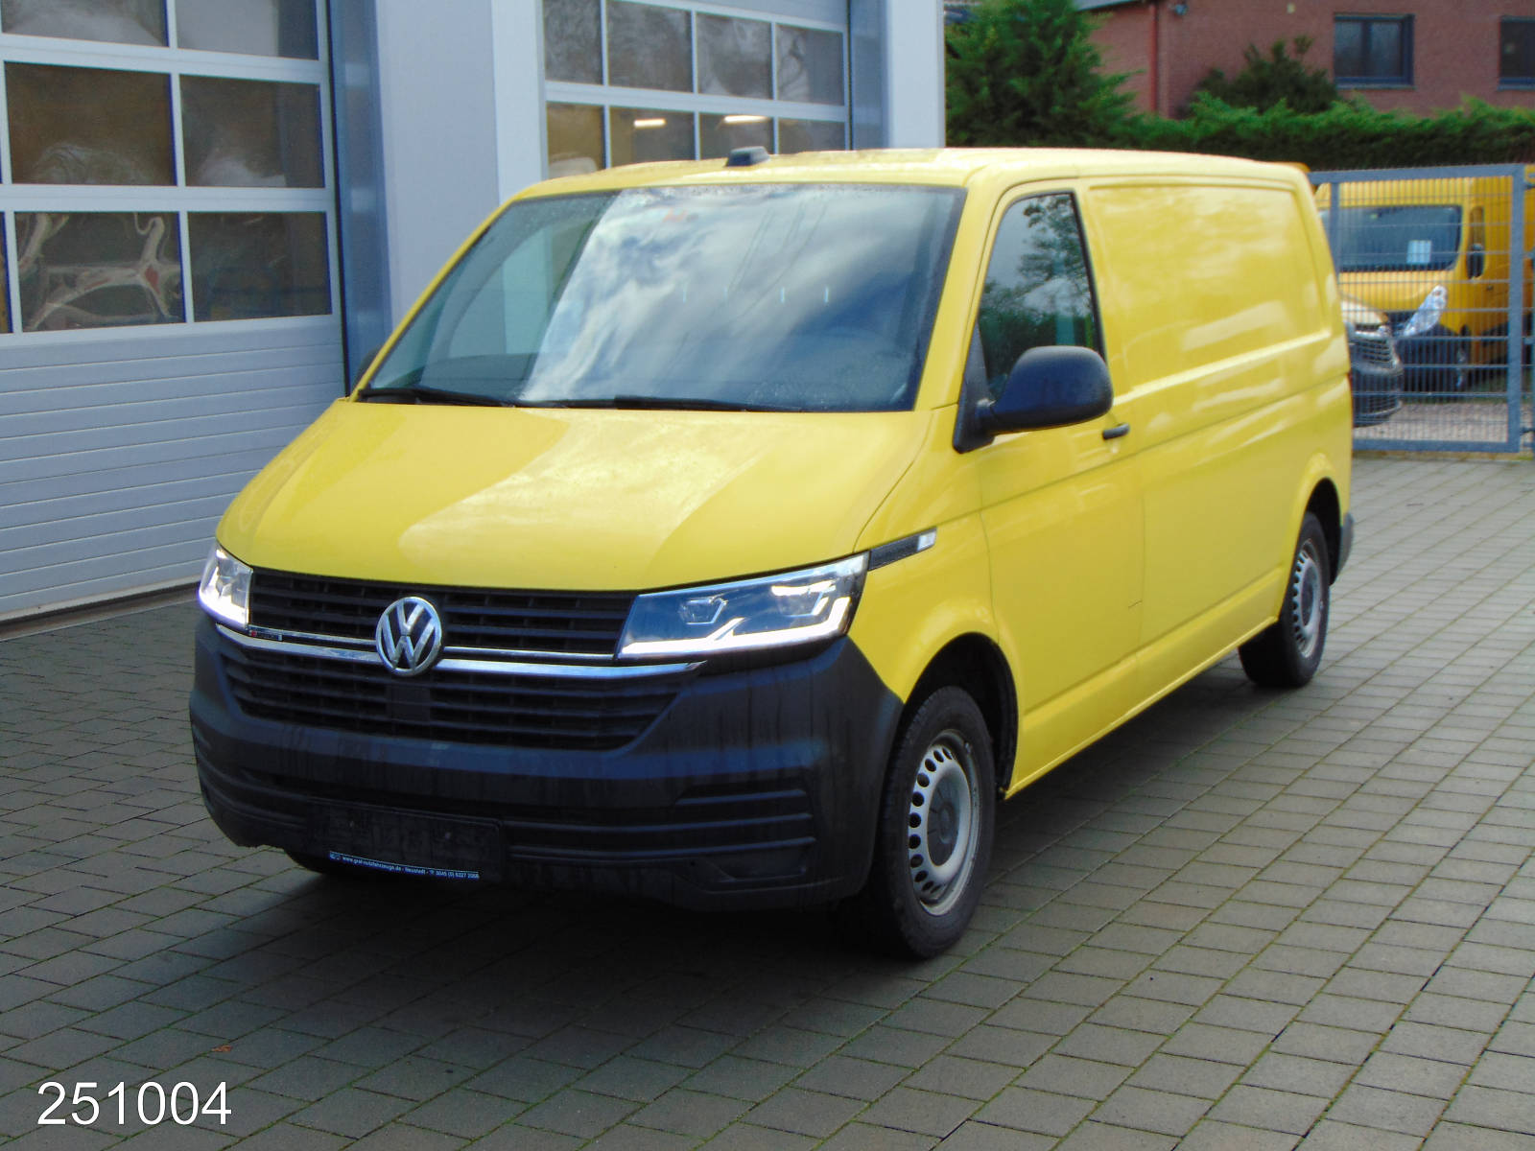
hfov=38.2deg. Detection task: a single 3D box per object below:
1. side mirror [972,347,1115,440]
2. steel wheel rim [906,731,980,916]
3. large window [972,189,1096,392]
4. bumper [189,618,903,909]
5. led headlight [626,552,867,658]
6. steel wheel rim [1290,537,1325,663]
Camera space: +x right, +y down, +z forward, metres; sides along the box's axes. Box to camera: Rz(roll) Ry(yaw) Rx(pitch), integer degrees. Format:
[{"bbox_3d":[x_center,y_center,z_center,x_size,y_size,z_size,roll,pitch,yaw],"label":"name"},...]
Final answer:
[{"bbox_3d":[0.673,-0.455,5.445,0.270,0.225,0.250,3,10,28],"label":"side mirror"},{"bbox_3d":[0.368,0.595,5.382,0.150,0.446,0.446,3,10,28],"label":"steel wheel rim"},{"bbox_3d":[0.685,-0.729,5.817,0.050,0.545,0.830,-6,6,29],"label":"large window"},{"bbox_3d":[-0.660,0.406,5.192,1.890,0.580,0.600,3,10,28],"label":"bumper"},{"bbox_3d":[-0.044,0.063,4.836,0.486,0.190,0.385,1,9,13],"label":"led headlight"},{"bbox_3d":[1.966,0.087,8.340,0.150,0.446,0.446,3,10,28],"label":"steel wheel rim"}]

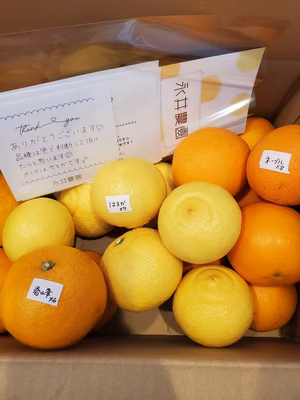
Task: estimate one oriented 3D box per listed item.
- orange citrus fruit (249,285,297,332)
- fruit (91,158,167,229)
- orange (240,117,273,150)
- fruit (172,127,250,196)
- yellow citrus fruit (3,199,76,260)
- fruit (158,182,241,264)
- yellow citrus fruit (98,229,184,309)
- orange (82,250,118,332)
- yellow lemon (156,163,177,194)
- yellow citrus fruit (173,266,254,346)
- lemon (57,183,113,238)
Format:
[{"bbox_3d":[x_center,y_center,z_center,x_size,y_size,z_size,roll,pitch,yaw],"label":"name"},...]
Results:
[{"bbox_3d":[0.136,0.120,0.364,0.078,0.077,0.076,0,71,3],"label":"orange citrus fruit"},{"bbox_3d":[-0.020,-0.006,0.297,0.075,0.072,0.068,0,71,3],"label":"fruit"},{"bbox_3d":[0.155,-0.086,0.453,0.071,0.073,0.074,0,71,3],"label":"orange"},{"bbox_3d":[0.065,-0.038,0.320,0.081,0.078,0.075,0,71,3],"label":"fruit"},{"bbox_3d":[-0.123,0.035,0.337,0.075,0.074,0.073,0,71,3],"label":"yellow citrus fruit"},{"bbox_3d":[0.047,0.022,0.289,0.078,0.078,0.078,0,71,3],"label":"fruit"},{"bbox_3d":[-0.008,0.066,0.290,0.079,0.079,0.079,0,71,3],"label":"yellow citrus fruit"},{"bbox_3d":[-0.088,0.112,0.373,0.097,0.097,0.097,0,71,3],"label":"orange"},{"bbox_3d":[0.015,-0.009,0.370,0.076,0.075,0.075,0,71,3],"label":"yellow lemon"},{"bbox_3d":[0.061,0.104,0.298,0.077,0.076,0.075,0,71,3],"label":"yellow citrus fruit"},{"bbox_3d":[-0.074,0.007,0.378,0.081,0.081,0.081,0,71,3],"label":"lemon"}]

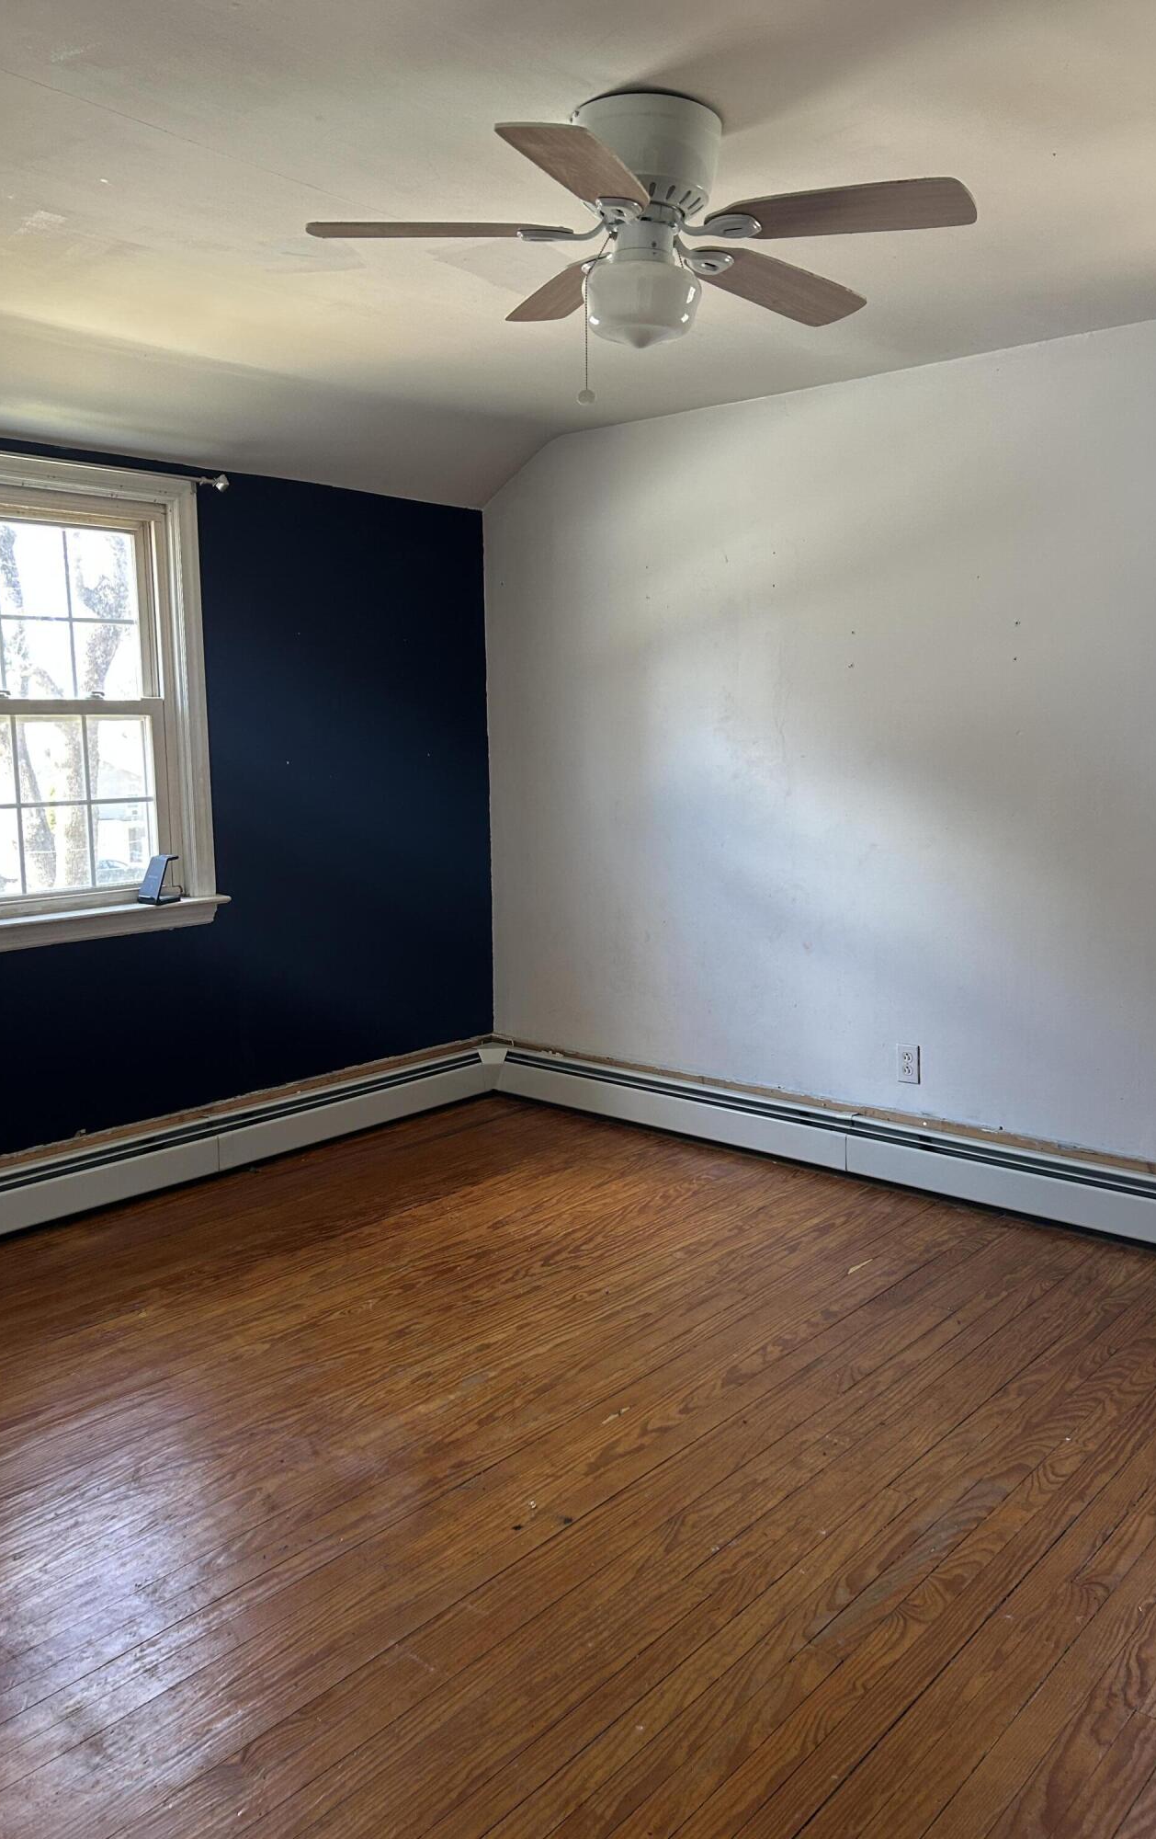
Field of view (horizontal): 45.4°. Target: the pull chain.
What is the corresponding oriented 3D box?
[{"bbox_3d":[0.029,-0.975,2.247,0.060,0.268,0.034,-3,8,-17],"label":"pull chain"}]

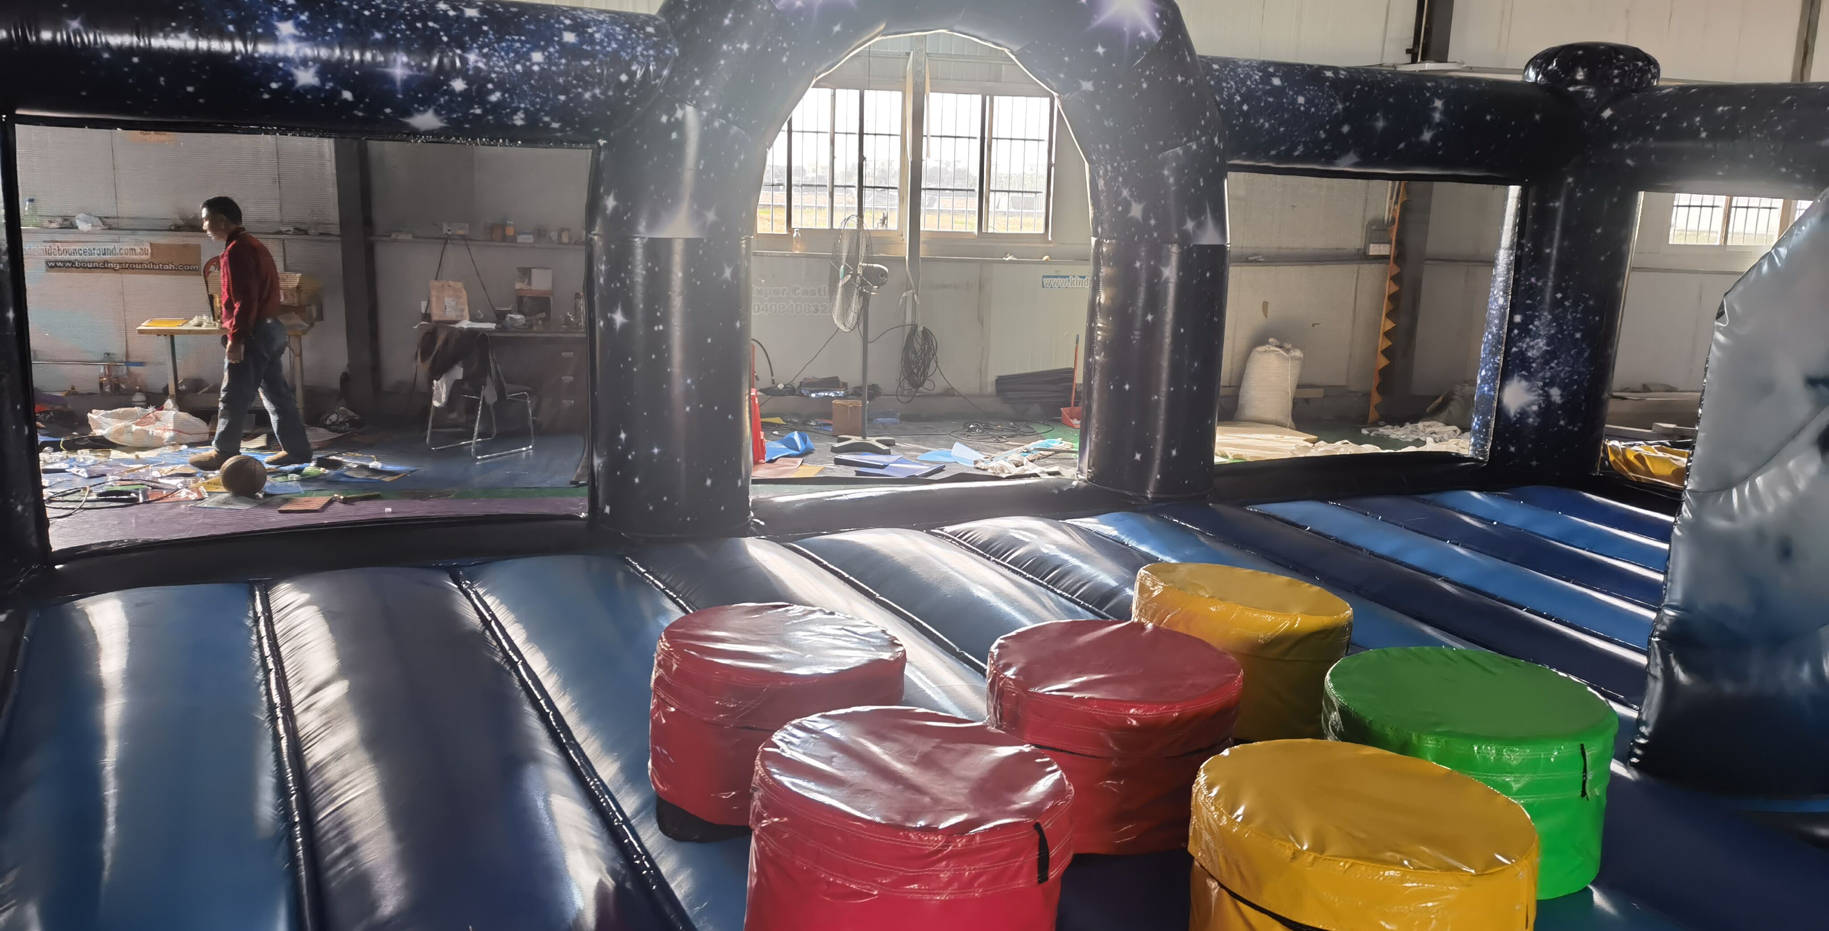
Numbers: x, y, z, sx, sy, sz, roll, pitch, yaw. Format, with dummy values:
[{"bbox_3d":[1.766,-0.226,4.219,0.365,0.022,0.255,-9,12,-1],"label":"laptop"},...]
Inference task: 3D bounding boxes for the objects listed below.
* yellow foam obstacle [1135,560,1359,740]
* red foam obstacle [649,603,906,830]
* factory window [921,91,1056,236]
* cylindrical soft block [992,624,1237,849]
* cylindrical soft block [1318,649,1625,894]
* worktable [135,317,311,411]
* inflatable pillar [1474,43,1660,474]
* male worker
[{"bbox_3d":[0.934,0.516,4.078,0.590,0.335,0.590,2,12,0],"label":"yellow foam obstacle"},{"bbox_3d":[-0.334,0.596,3.502,0.610,0.348,0.610,2,12,0],"label":"red foam obstacle"},{"bbox_3d":[0.570,-2.290,10.900,1.060,1.050,0.100,0,12,-10],"label":"factory window"},{"bbox_3d":[0.476,0.631,3.438,0.595,0.352,0.595,2,12,0],"label":"cylindrical soft block"},{"bbox_3d":[1.231,0.677,3.228,0.615,0.345,0.615,2,12,0],"label":"cylindrical soft block"},{"bbox_3d":[-4.675,-0.597,9.781,1.060,0.740,0.530,0,12,-9],"label":"worktable"},{"bbox_3d":[3.403,-1.067,7.492,0.660,2.150,0.660,7,13,22],"label":"inflatable pillar"},{"bbox_3d":[-4.060,-0.800,8.720,0.720,1.660,0.500,-3,12,-20],"label":"male worker"}]

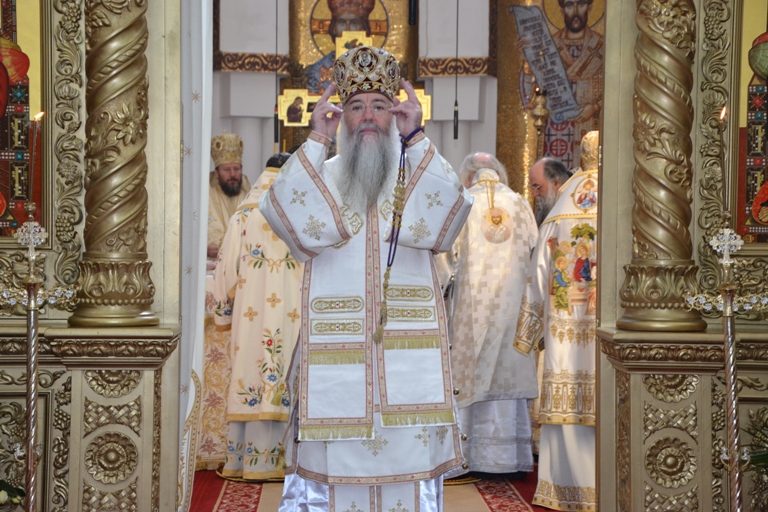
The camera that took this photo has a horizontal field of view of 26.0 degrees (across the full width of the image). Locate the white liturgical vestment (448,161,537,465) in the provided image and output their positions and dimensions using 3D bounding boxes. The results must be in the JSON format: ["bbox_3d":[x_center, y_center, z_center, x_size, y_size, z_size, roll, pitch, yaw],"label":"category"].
[{"bbox_3d":[0.559,0.306,8.500,0.580,1.670,0.480,1,0,-9],"label":"white liturgical vestment"}]

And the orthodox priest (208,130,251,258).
[{"bbox_3d":[-0.966,0.187,10.200,0.600,1.900,0.480,1,0,-16],"label":"orthodox priest"}]

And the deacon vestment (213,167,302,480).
[{"bbox_3d":[-0.585,0.342,8.500,0.600,1.599,0.460,1,0,6],"label":"deacon vestment"}]

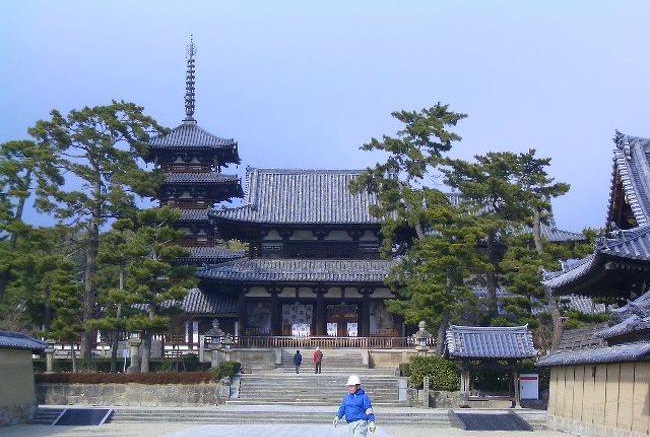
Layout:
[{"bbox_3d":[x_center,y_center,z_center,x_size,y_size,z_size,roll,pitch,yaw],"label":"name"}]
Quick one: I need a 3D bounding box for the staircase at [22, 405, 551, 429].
[{"bbox_3d":[-1.278,7.158,50.001,18.300,0.575,1.500,0,-7,1],"label":"staircase"}]

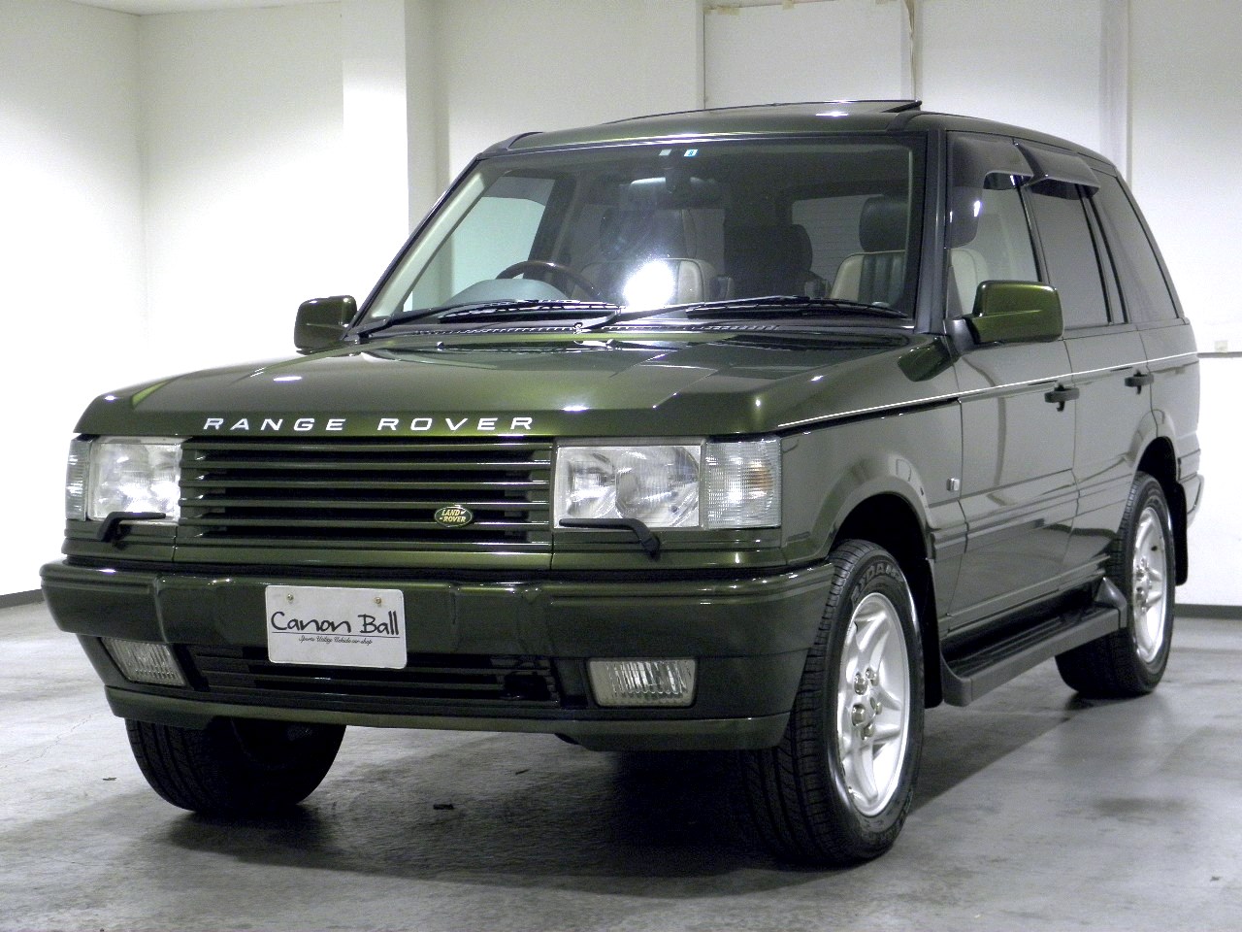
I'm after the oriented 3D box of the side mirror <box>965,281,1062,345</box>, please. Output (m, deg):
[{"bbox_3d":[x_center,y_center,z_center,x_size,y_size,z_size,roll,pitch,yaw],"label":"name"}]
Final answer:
[{"bbox_3d":[0.981,-0.378,6.055,0.247,0.168,0.130,1,3,25],"label":"side mirror"}]

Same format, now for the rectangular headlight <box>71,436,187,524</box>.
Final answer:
[{"bbox_3d":[-1.085,0.034,5.418,0.420,0.175,0.160,1,3,37],"label":"rectangular headlight"}]

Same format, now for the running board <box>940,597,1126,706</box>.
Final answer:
[{"bbox_3d":[1.091,0.464,6.590,0.190,0.165,1.760,0,3,25],"label":"running board"}]

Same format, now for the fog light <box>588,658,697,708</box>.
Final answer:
[{"bbox_3d":[0.052,0.444,4.954,0.220,0.111,0.110,0,3,19],"label":"fog light"}]

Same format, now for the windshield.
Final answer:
[{"bbox_3d":[0.090,-0.632,6.428,1.530,0.090,0.700,0,47,25],"label":"windshield"}]

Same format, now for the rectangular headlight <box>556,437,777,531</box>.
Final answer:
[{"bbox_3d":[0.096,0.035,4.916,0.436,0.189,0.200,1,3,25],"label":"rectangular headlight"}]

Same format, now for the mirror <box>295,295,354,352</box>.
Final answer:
[{"bbox_3d":[-0.819,-0.394,6.888,0.247,0.168,0.130,1,3,25],"label":"mirror"}]

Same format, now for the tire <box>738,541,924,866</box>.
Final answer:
[{"bbox_3d":[0.463,0.520,5.464,0.265,0.725,0.734,1,3,25],"label":"tire"}]

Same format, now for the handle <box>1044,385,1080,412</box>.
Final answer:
[{"bbox_3d":[1.221,-0.189,6.753,0.050,0.075,0.190,0,3,25],"label":"handle"}]

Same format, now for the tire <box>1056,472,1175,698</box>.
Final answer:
[{"bbox_3d":[1.598,0.376,7.889,0.265,0.730,0.735,0,3,25],"label":"tire"}]

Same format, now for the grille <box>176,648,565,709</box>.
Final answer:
[{"bbox_3d":[-0.531,0.436,5.109,0.940,0.115,0.090,0,3,25],"label":"grille"}]

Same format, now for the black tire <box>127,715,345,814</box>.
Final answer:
[{"bbox_3d":[-0.948,0.508,6.116,0.265,0.725,0.734,1,3,25],"label":"black tire"}]

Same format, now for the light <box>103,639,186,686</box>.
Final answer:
[{"bbox_3d":[-1.055,0.437,5.410,0.215,0.105,0.090,1,3,35],"label":"light"}]

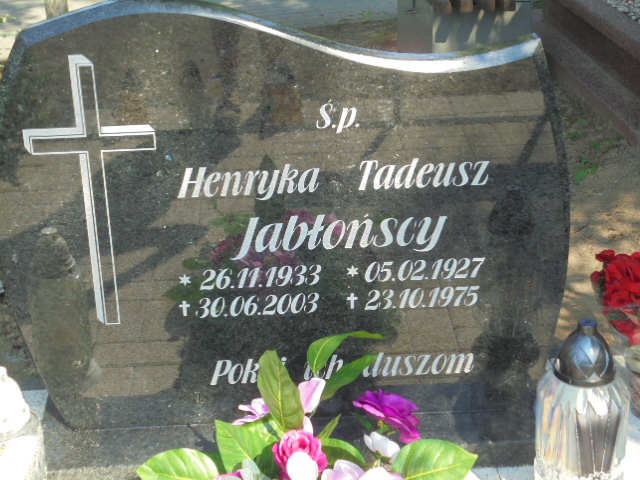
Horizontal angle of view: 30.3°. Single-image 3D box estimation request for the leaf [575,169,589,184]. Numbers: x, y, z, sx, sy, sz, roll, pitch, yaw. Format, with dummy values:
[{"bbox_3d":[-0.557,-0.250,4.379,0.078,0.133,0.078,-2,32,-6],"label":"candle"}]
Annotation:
[{"bbox_3d":[0.740,-0.180,3.350,0.041,0.036,0.038,-2,21,0],"label":"leaf"}]

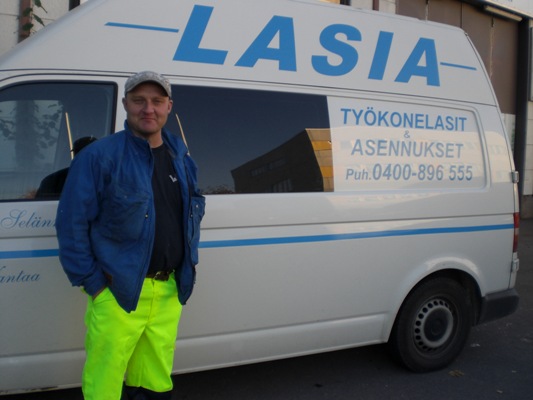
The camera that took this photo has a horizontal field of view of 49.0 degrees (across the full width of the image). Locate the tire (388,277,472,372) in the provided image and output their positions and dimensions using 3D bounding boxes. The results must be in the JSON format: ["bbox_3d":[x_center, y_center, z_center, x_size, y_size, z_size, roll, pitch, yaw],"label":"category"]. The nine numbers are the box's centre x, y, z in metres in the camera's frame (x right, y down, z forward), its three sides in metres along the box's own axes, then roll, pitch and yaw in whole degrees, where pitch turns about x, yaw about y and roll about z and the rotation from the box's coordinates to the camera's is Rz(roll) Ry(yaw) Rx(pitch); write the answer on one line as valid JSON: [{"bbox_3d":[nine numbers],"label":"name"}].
[{"bbox_3d":[1.123,0.854,4.090,0.675,0.675,0.210,-1,7,-28],"label":"tire"}]

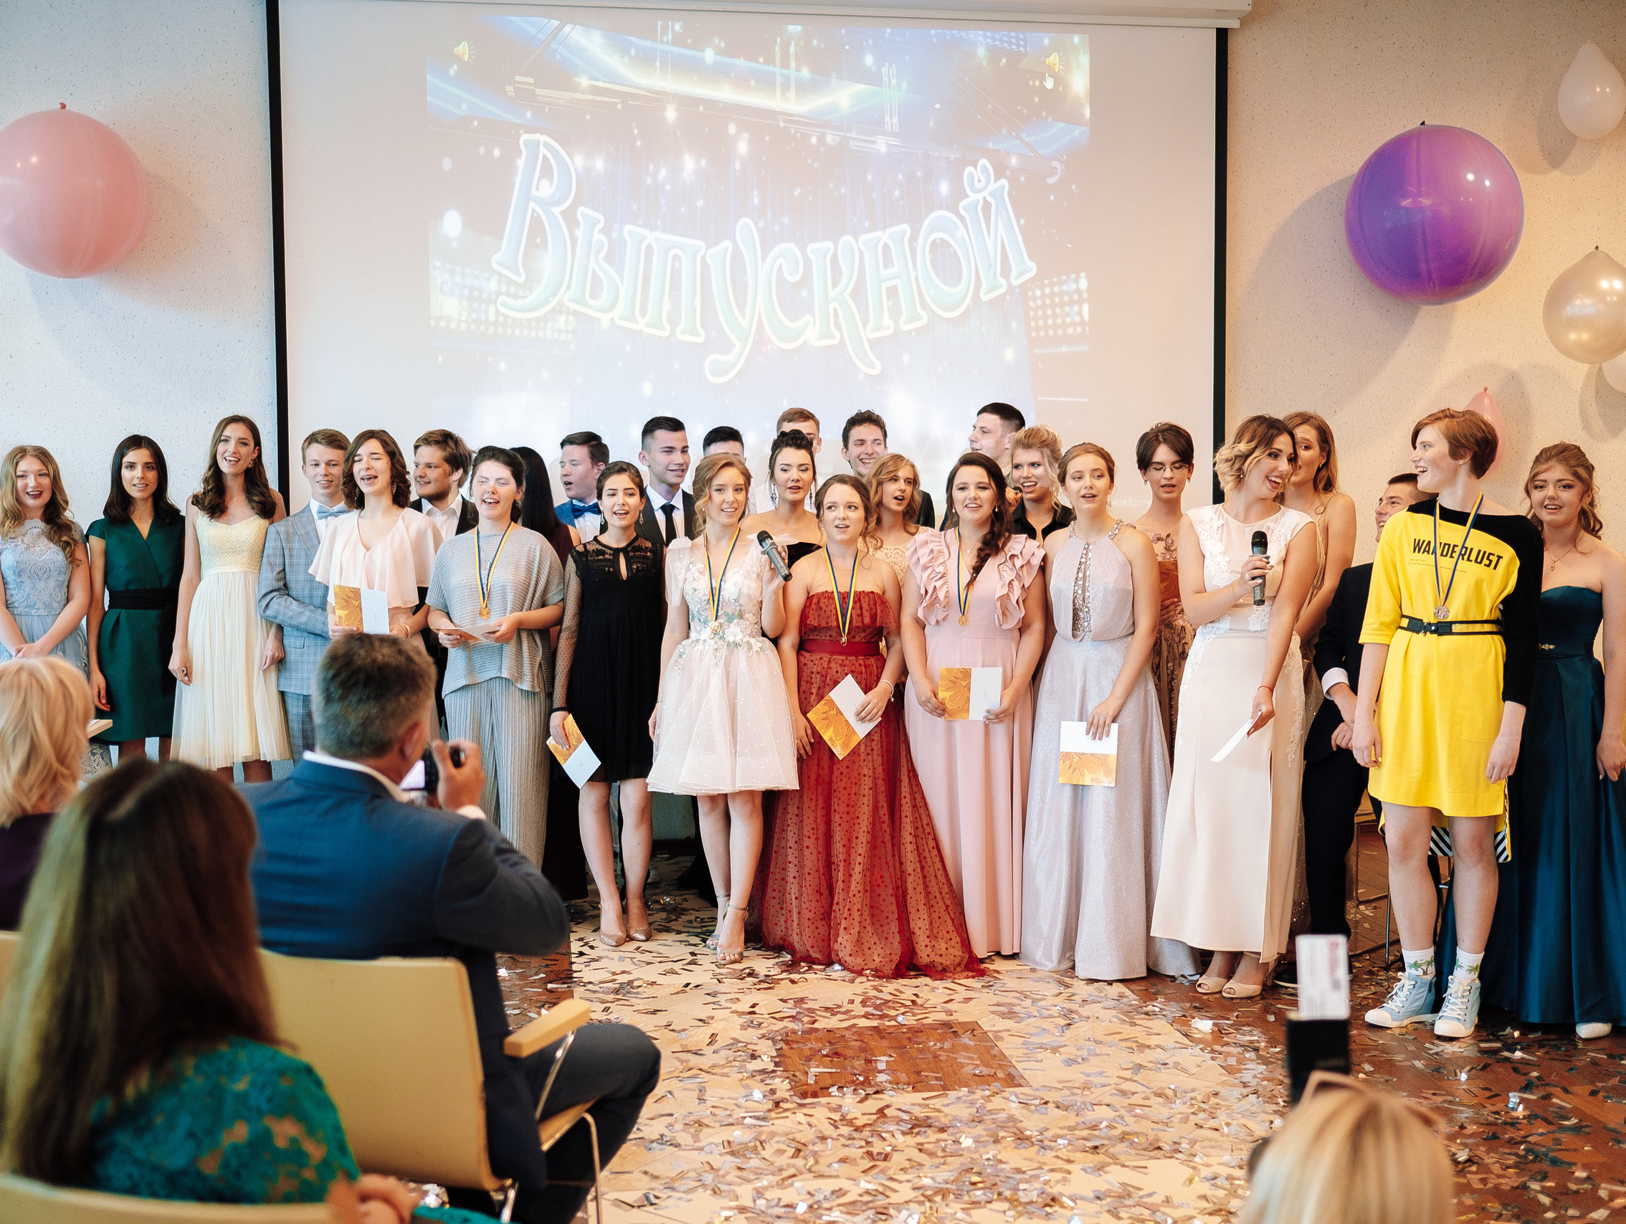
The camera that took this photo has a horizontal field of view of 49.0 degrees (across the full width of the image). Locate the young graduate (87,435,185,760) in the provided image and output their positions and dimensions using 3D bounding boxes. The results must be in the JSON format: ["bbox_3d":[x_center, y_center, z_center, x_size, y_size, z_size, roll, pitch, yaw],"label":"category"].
[{"bbox_3d":[-2.592,0.221,6.860,0.420,1.795,0.300,-2,4,-19],"label":"young graduate"}]

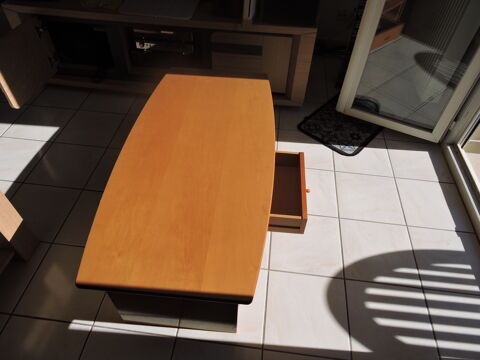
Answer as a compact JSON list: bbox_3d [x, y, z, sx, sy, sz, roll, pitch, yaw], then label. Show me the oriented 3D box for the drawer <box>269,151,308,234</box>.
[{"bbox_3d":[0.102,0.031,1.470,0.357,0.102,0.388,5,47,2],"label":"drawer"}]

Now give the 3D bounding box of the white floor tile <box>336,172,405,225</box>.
[{"bbox_3d":[0.699,0.094,1.827,0.337,0.010,0.337,6,48,3],"label":"white floor tile"}]

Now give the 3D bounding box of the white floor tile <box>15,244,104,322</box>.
[{"bbox_3d":[-0.732,0.444,1.447,0.337,0.010,0.337,6,48,3],"label":"white floor tile"}]

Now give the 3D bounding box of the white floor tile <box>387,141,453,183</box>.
[{"bbox_3d":[1.066,-0.120,2.017,0.334,0.010,0.334,6,47,3],"label":"white floor tile"}]

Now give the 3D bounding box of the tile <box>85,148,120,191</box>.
[{"bbox_3d":[-0.651,-0.051,1.887,0.334,0.010,0.334,6,47,3],"label":"tile"}]

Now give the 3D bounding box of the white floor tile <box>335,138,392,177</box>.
[{"bbox_3d":[0.739,-0.154,2.056,0.337,0.010,0.337,6,48,3],"label":"white floor tile"}]

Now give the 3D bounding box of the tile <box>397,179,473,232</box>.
[{"bbox_3d":[1.036,0.131,1.808,0.337,0.010,0.337,6,48,3],"label":"tile"}]

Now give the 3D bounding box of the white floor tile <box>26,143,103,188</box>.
[{"bbox_3d":[-0.989,-0.089,1.925,0.337,0.010,0.337,6,48,3],"label":"white floor tile"}]

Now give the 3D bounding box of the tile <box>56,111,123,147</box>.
[{"bbox_3d":[-0.949,-0.336,2.154,0.337,0.010,0.337,6,48,3],"label":"tile"}]

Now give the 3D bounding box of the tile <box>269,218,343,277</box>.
[{"bbox_3d":[0.317,0.301,1.599,0.334,0.010,0.334,6,47,3],"label":"tile"}]

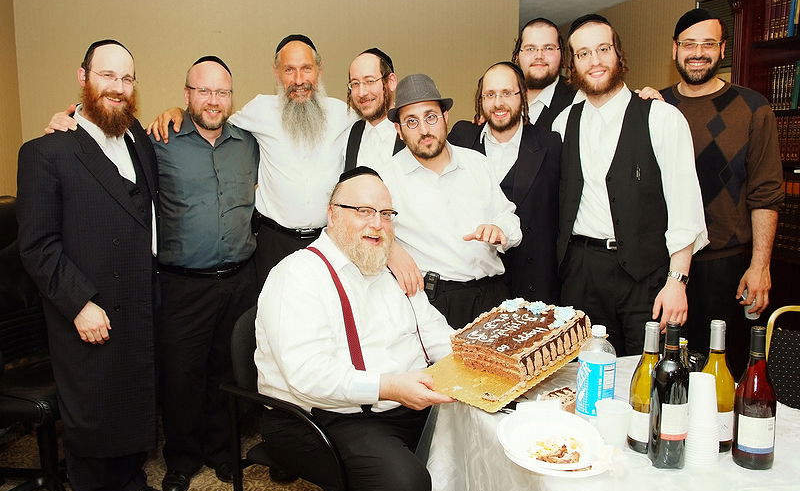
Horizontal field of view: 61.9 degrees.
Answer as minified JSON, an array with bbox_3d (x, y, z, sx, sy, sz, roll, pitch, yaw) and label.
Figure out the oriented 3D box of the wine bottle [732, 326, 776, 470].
[{"bbox_3d":[0.767,0.323,1.436,0.083,0.294,0.083,4,8,30],"label":"wine bottle"}]

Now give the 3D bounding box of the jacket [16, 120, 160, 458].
[{"bbox_3d":[-1.163,0.148,2.515,0.420,1.260,0.570,6,9,43],"label":"jacket"}]

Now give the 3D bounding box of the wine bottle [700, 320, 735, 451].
[{"bbox_3d":[0.723,0.316,1.522,0.082,0.289,0.082,2,7,20],"label":"wine bottle"}]

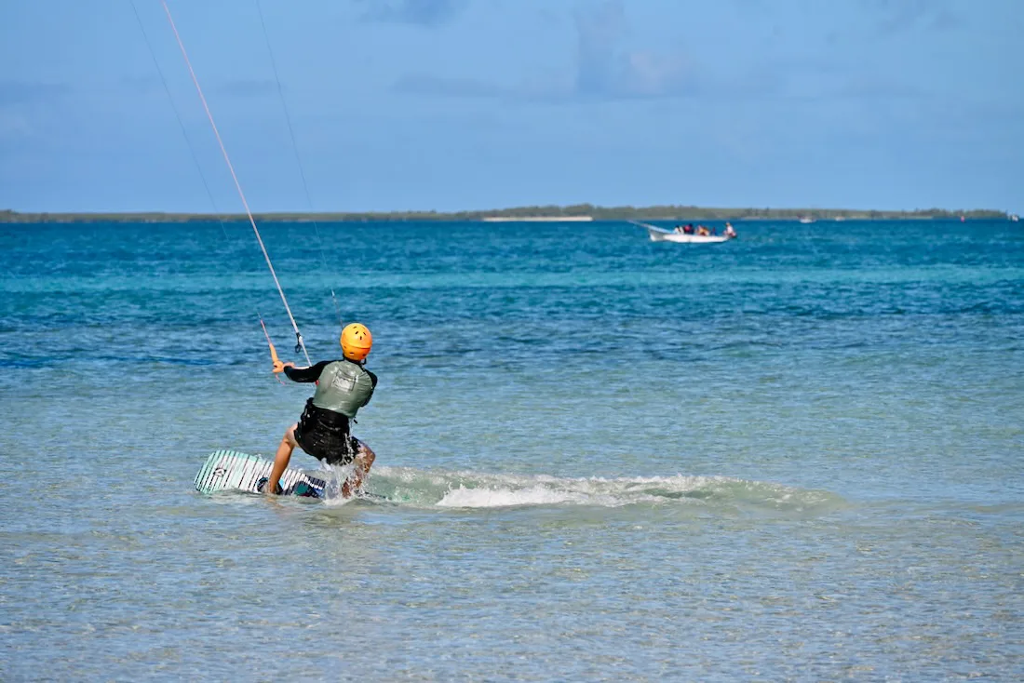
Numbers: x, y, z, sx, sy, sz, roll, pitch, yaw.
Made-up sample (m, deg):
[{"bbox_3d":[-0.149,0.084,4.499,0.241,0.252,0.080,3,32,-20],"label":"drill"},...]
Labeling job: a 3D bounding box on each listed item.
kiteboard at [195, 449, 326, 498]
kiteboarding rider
[{"bbox_3d":[-1.526,1.103,41.000,1.450,0.430,0.090,15,-38,12],"label":"kiteboard"},{"bbox_3d":[-1.365,0.517,40.800,0.780,1.320,0.740,0,1,-20],"label":"kiteboarding rider"}]

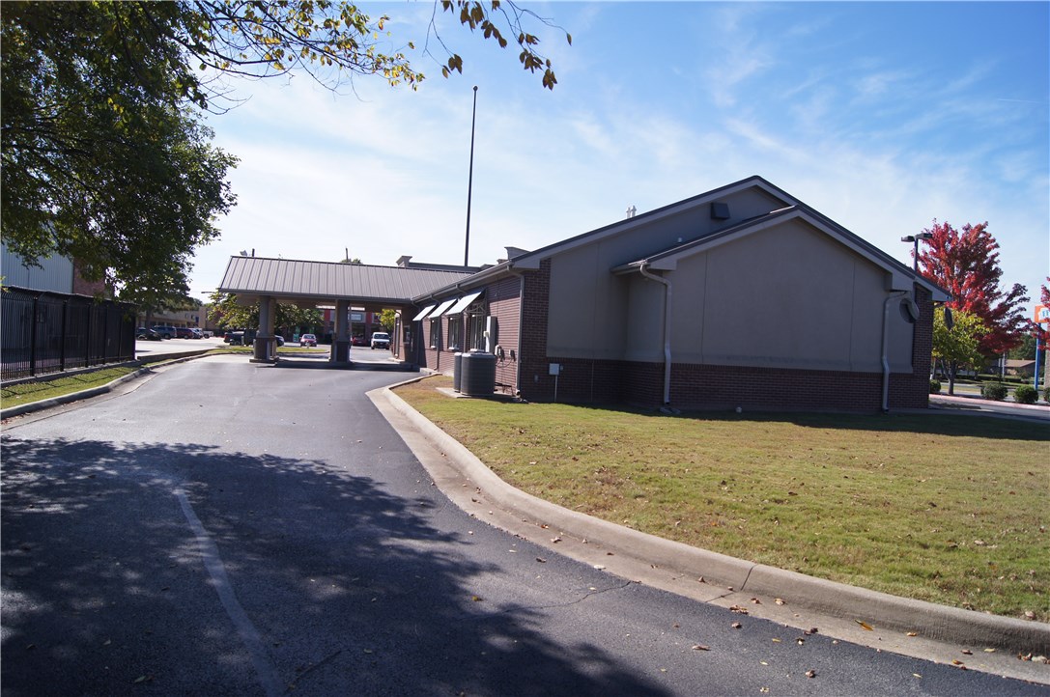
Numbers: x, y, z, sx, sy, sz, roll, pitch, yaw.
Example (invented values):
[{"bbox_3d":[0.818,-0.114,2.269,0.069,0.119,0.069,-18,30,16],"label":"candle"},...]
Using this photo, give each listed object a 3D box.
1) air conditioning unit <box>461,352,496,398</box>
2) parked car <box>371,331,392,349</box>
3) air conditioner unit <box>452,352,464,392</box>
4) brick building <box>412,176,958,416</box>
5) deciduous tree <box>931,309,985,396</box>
[{"bbox_3d":[-1.149,0.639,19.500,0.780,1.050,0.780,3,0,-15],"label":"air conditioning unit"},{"bbox_3d":[-16.384,-0.819,89.300,1.920,1.930,4.900,3,0,-15],"label":"parked car"},{"bbox_3d":[-1.418,0.627,20.600,0.770,1.040,0.770,3,0,-15],"label":"air conditioner unit"},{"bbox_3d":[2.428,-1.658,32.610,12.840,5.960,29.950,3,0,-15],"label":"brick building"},{"bbox_3d":[18.976,0.188,35.000,3.300,3.950,3.300,3,0,-15],"label":"deciduous tree"}]

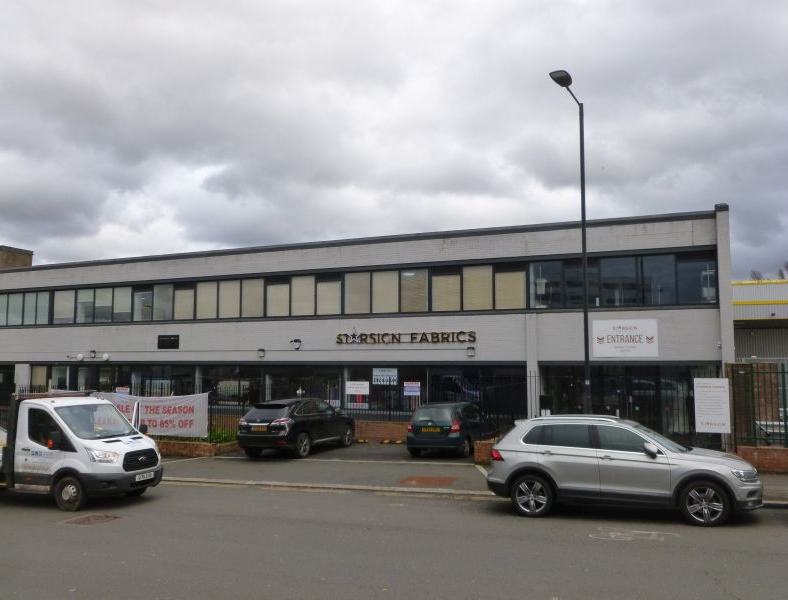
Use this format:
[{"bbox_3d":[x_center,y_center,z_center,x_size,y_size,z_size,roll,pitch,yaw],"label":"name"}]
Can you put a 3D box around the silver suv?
[{"bbox_3d":[3.871,2.856,11.353,4.486,1.660,1.840,-4,-6,21],"label":"silver suv"}]

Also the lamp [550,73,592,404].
[{"bbox_3d":[3.520,-0.347,12.667,0.360,8.100,1.400,-4,-6,36],"label":"lamp"}]

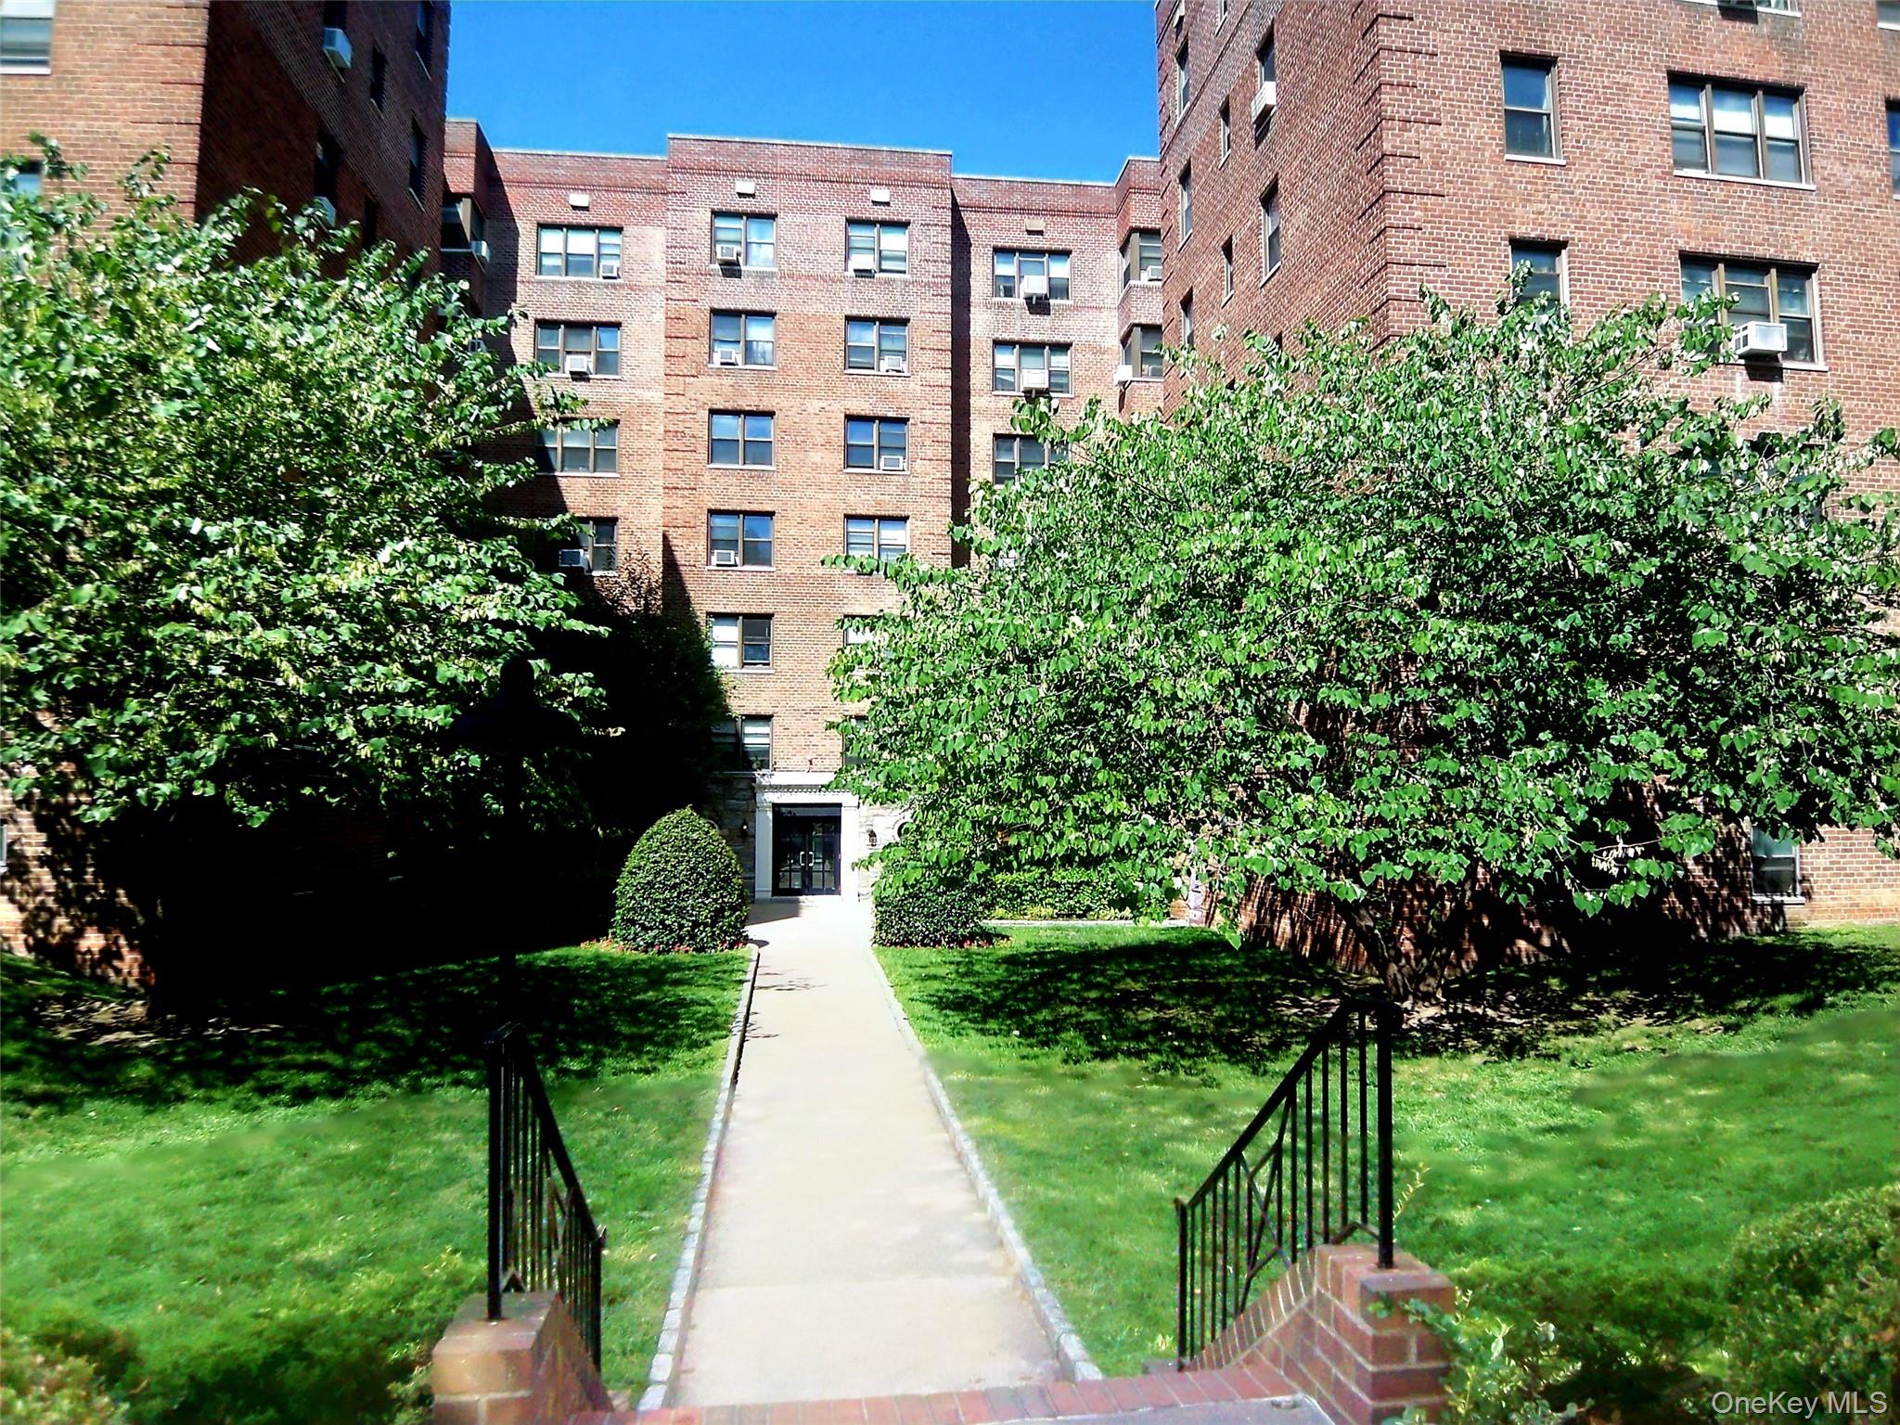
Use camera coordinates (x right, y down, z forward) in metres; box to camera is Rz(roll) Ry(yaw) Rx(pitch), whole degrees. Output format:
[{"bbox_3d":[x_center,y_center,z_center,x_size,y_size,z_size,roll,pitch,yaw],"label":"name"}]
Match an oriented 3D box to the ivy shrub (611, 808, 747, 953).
[{"bbox_3d":[-4.765,2.931,22.262,2.350,2.430,2.300,1,-4,-6],"label":"ivy shrub"}]

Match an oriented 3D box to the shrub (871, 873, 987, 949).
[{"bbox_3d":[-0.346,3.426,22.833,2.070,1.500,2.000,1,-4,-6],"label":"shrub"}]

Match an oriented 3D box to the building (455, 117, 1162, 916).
[{"bbox_3d":[-4.130,-4.798,37.867,19.300,20.100,10.000,1,-4,-6],"label":"building"}]

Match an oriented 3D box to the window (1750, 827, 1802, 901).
[{"bbox_3d":[11.607,2.071,17.747,0.760,1.200,0.120,1,-4,-8],"label":"window"}]

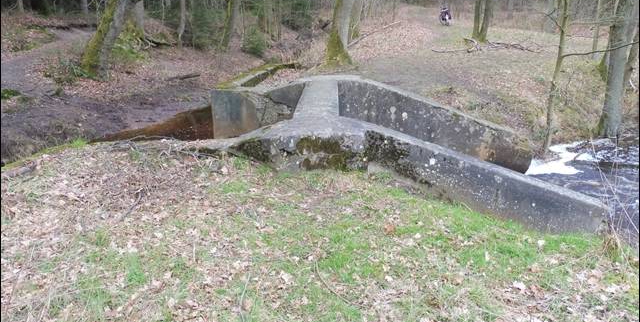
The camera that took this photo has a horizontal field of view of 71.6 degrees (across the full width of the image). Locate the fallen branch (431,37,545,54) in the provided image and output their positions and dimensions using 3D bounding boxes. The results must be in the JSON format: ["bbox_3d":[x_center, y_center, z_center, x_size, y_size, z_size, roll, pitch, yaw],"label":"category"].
[{"bbox_3d":[5.361,-3.680,14.200,3.400,0.400,1.500,0,19,0],"label":"fallen branch"}]

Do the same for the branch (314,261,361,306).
[{"bbox_3d":[0.074,0.727,2.670,0.084,0.040,0.552,-10,21,-27],"label":"branch"}]

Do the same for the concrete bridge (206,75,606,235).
[{"bbox_3d":[1.050,-0.253,6.829,5.300,1.550,4.300,0,19,0],"label":"concrete bridge"}]

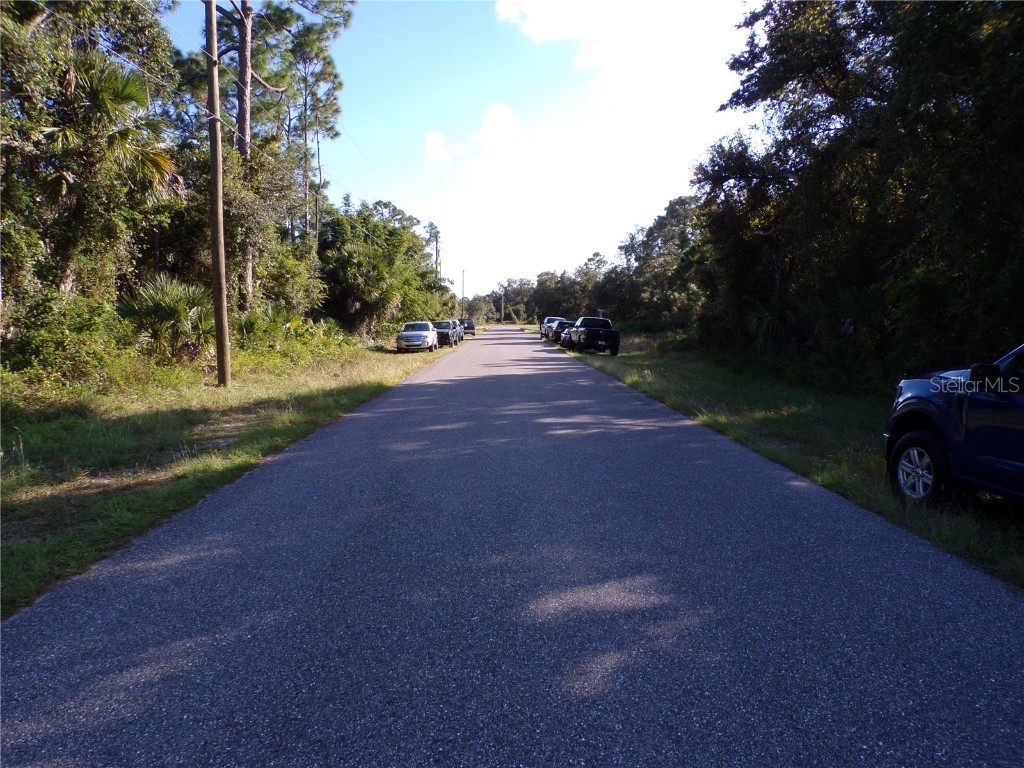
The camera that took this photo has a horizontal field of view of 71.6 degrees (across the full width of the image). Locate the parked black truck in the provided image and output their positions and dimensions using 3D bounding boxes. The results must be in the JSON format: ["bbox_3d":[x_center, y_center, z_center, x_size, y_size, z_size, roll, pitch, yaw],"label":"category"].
[{"bbox_3d":[4.729,-2.766,41.000,2.030,1.930,5.800,3,5,-3],"label":"parked black truck"}]

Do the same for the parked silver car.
[{"bbox_3d":[-5.328,-2.701,40.200,1.950,1.700,4.680,-1,5,-2],"label":"parked silver car"}]

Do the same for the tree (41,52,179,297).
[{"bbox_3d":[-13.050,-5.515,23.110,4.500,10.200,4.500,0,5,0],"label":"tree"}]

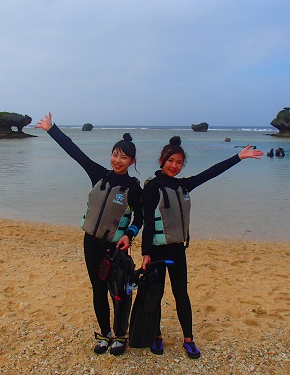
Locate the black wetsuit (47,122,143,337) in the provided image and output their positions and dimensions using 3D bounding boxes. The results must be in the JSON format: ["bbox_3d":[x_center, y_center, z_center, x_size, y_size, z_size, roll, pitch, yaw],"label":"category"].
[{"bbox_3d":[-0.355,0.329,2.870,0.700,1.550,0.380,2,9,12],"label":"black wetsuit"}]

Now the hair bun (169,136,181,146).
[{"bbox_3d":[0.213,-0.321,2.820,0.083,0.075,0.083,-2,9,-10],"label":"hair bun"}]

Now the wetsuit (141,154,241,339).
[{"bbox_3d":[0.335,0.442,2.875,0.740,1.345,0.380,-4,9,-23],"label":"wetsuit"}]

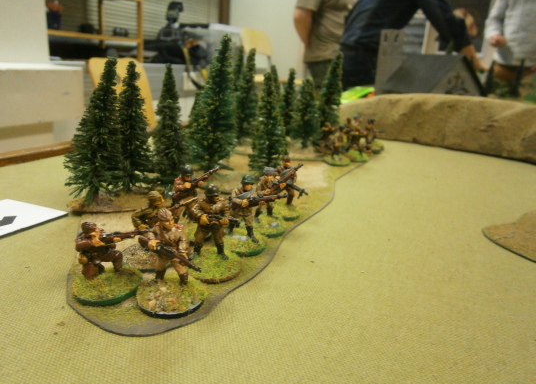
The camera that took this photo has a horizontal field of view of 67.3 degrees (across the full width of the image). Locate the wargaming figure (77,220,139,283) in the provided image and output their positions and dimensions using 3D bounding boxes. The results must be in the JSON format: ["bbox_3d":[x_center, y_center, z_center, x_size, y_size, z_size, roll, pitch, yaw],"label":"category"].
[{"bbox_3d":[-0.062,0.023,0.159,0.027,0.022,0.015,-5,21,-26],"label":"wargaming figure"}]

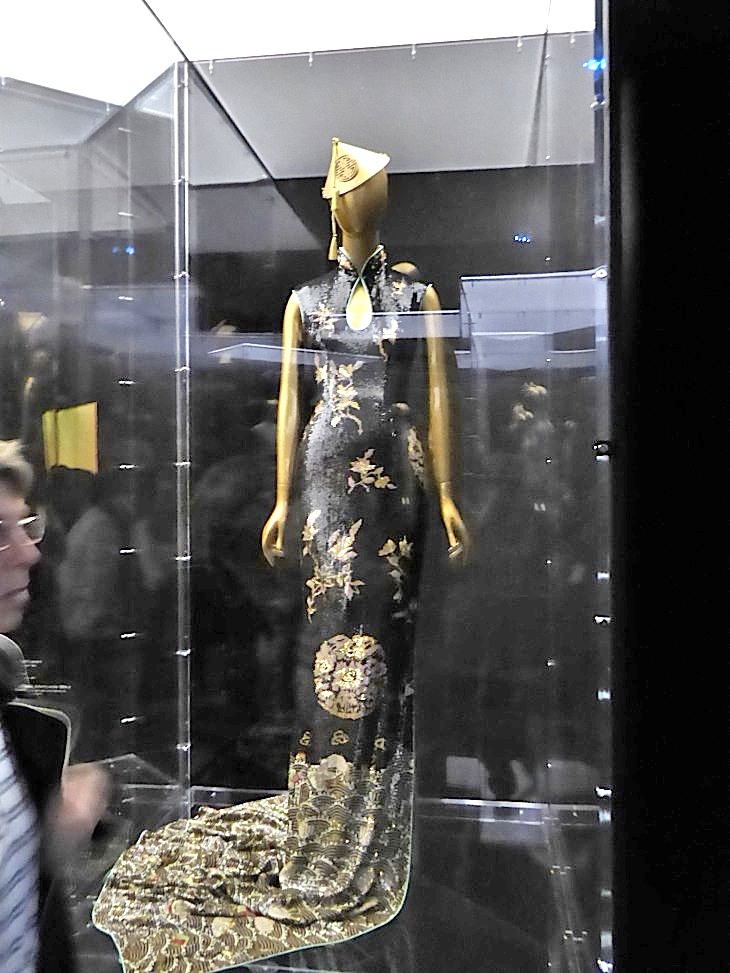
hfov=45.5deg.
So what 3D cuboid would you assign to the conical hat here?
[{"bbox_3d":[-0.048,-0.840,2.223,0.198,0.109,0.198,-23,31,18],"label":"conical hat"}]

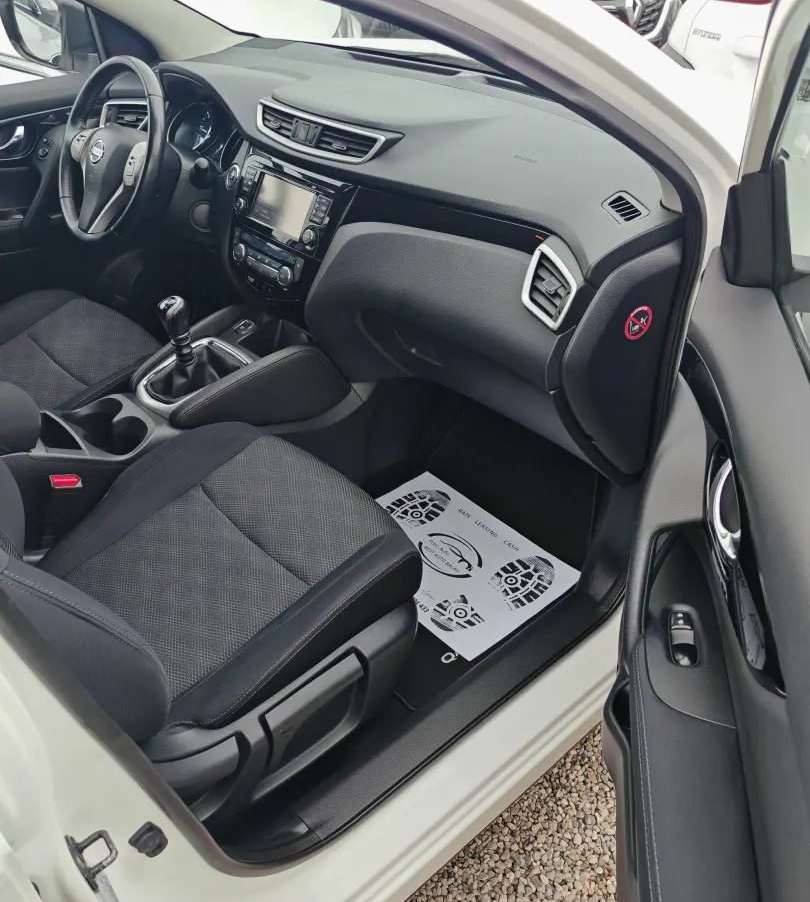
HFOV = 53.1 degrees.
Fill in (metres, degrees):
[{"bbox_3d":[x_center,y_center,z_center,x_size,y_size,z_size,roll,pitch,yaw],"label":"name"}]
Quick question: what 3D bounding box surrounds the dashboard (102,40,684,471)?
[{"bbox_3d":[-0.071,-0.489,1.665,0.630,0.485,1.420,-22,42,-39],"label":"dashboard"}]

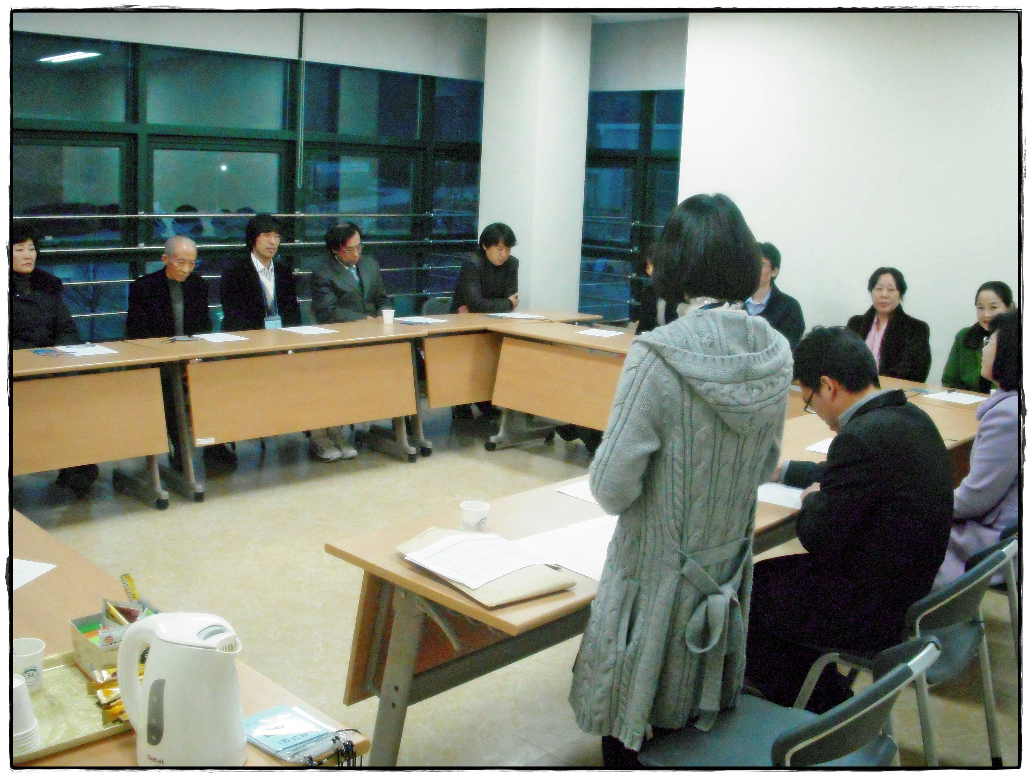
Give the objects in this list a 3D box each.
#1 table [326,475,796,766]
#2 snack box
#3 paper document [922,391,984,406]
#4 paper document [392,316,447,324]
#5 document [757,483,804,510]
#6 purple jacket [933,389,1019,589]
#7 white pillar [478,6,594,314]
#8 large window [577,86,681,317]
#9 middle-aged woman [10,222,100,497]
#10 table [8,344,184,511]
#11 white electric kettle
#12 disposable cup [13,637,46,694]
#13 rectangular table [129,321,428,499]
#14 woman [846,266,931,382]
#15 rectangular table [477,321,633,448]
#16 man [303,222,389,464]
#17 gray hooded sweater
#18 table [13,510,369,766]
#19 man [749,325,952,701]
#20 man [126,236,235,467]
[{"bbox_3d":[0.279,0.701,3.123,0.635,0.730,1.500,12,15,42],"label":"table"},{"bbox_3d":[-0.687,0.451,1.987,0.135,0.074,0.135,-7,13,-39],"label":"snack box"},{"bbox_3d":[1.893,0.035,4.853,0.210,0.005,0.280,12,14,43],"label":"paper document"},{"bbox_3d":[-0.582,-0.424,6.984,0.210,0.004,0.297,-8,14,-43],"label":"paper document"},{"bbox_3d":[0.711,0.291,3.209,0.297,0.005,0.210,9,12,33],"label":"document"},{"bbox_3d":[1.518,0.319,3.450,0.460,0.620,0.450,11,14,42],"label":"purple jacket"},{"bbox_3d":[0.131,-1.275,8.279,0.530,2.680,0.530,12,14,43],"label":"white pillar"},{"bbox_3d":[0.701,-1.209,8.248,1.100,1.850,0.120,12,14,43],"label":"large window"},{"bbox_3d":[-2.314,-0.148,5.550,0.520,1.290,0.750,-8,15,-42],"label":"middle-aged woman"},{"bbox_3d":[-2.293,0.242,4.934,0.600,0.720,1.500,11,14,42],"label":"table"},{"bbox_3d":[-0.509,0.451,1.743,0.213,0.234,0.163,8,12,27],"label":"white electric kettle"},{"bbox_3d":[-0.834,0.476,1.915,0.075,0.076,0.075,2,11,0],"label":"disposable cup"},{"bbox_3d":[-1.261,0.083,6.163,1.500,0.735,0.600,-8,14,-43],"label":"rectangular table"},{"bbox_3d":[1.803,0.022,5.647,0.760,1.240,0.500,-8,14,-43],"label":"woman"},{"bbox_3d":[0.556,0.087,6.444,0.600,0.735,1.500,-8,14,-43],"label":"rectangular table"},{"bbox_3d":[-1.027,-0.307,6.620,0.520,1.280,0.800,-5,13,-31],"label":"man"},{"bbox_3d":[0.341,0.272,2.353,0.460,0.910,0.360,-6,14,-36],"label":"gray hooded sweater"},{"bbox_3d":[-0.974,0.826,2.177,0.600,0.735,1.500,-8,14,-42],"label":"table"},{"bbox_3d":[0.824,0.461,3.062,0.510,1.260,0.710,-7,14,-40],"label":"man"},{"bbox_3d":[-1.787,-0.180,6.120,0.520,1.250,0.760,-8,14,-43],"label":"man"}]

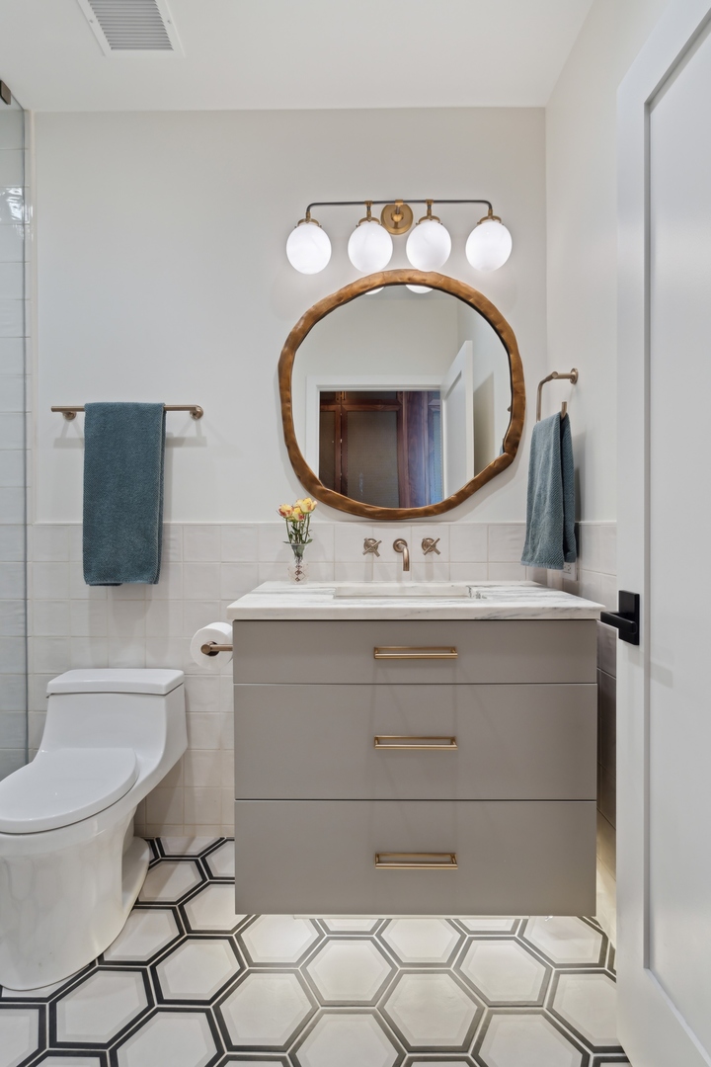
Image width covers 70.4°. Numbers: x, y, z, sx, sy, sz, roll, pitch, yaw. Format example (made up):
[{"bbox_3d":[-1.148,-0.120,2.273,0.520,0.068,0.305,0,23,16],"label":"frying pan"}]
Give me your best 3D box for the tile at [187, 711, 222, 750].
[{"bbox_3d":[-0.550,0.710,1.814,0.132,0.132,0.010,0,1,0],"label":"tile"}]

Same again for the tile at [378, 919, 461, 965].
[{"bbox_3d":[0.174,1.066,1.328,0.210,0.010,0.178,0,0,0],"label":"tile"}]

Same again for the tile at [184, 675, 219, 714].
[{"bbox_3d":[-0.536,0.562,1.762,0.130,0.130,0.010,0,0,0],"label":"tile"}]

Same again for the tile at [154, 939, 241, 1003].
[{"bbox_3d":[-0.384,1.066,1.231,0.210,0.010,0.178,0,0,0],"label":"tile"}]

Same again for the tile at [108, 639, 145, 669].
[{"bbox_3d":[-0.773,0.415,1.709,0.126,0.125,0.010,0,1,1],"label":"tile"}]

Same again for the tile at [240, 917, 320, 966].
[{"bbox_3d":[-0.194,1.041,1.301,0.238,0.010,0.199,0,1,1],"label":"tile"}]

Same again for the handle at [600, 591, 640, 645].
[{"bbox_3d":[0.533,0.172,0.983,0.054,0.100,0.143,0,1,0],"label":"handle"}]

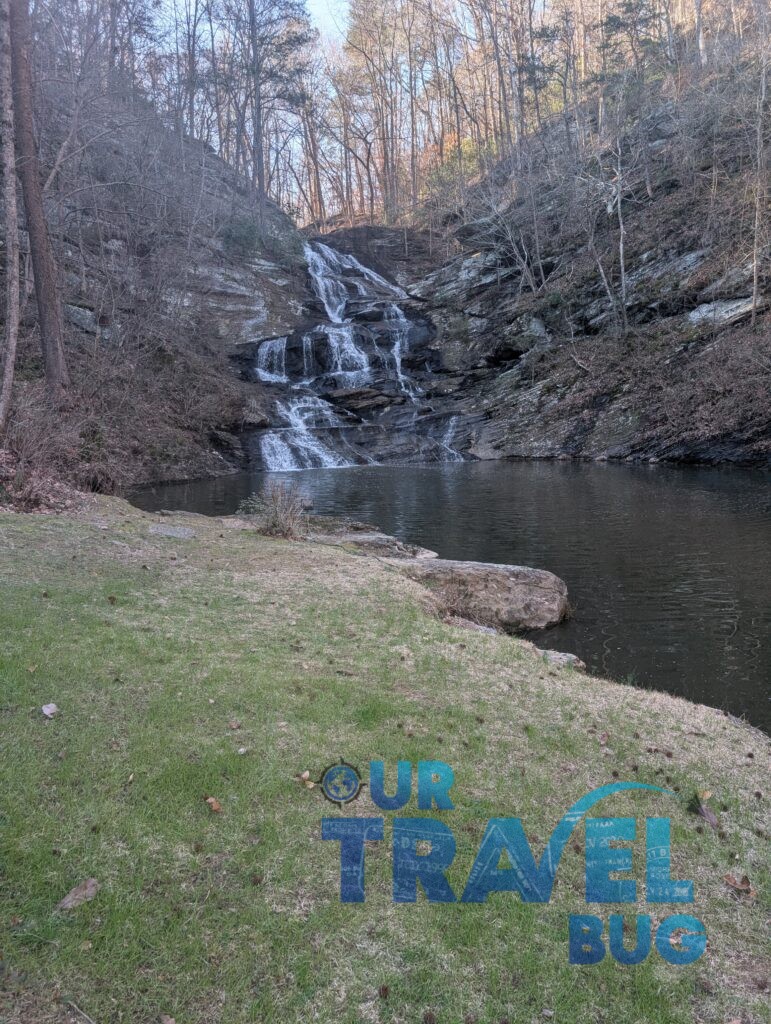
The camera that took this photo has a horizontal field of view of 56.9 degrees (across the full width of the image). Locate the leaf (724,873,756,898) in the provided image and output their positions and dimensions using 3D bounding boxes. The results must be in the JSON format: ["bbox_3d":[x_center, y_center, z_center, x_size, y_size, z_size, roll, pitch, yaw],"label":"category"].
[{"bbox_3d":[1.204,1.266,2.407,0.090,0.040,0.080,4,8,27],"label":"leaf"}]

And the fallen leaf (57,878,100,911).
[{"bbox_3d":[-1.007,1.260,2.331,0.090,0.025,0.165,4,8,30],"label":"fallen leaf"}]

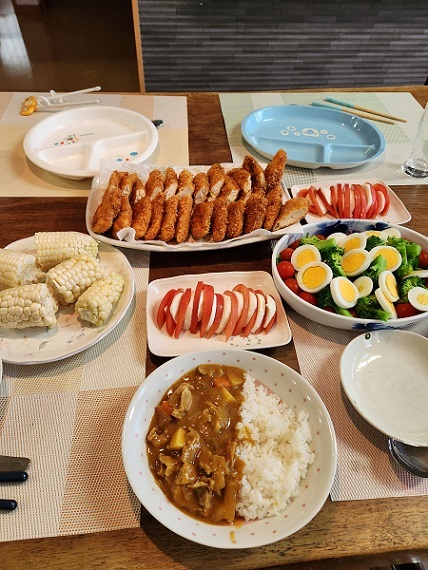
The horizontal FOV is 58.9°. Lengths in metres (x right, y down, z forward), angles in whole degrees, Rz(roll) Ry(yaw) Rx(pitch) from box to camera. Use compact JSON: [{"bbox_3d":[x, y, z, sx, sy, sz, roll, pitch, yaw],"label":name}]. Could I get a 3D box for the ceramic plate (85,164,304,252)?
[{"bbox_3d":[-0.033,-0.116,0.581,0.306,0.031,0.192,-3,51,-5],"label":"ceramic plate"}]

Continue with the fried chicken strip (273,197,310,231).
[{"bbox_3d":[0.125,-0.115,0.609,0.076,0.028,0.030,-38,63,-12],"label":"fried chicken strip"}]

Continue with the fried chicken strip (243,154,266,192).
[{"bbox_3d":[0.067,-0.170,0.603,0.029,0.025,0.082,-19,75,-17],"label":"fried chicken strip"}]

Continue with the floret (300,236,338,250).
[{"bbox_3d":[0.139,-0.052,0.500,0.050,0.033,0.033,5,51,-6],"label":"floret"}]

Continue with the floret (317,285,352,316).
[{"bbox_3d":[0.160,0.021,0.502,0.034,0.033,0.046,-34,62,-25],"label":"floret"}]

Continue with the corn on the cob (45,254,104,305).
[{"bbox_3d":[-0.167,-0.008,0.456,0.060,0.046,0.046,-35,60,-26],"label":"corn on the cob"}]

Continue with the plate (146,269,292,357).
[{"bbox_3d":[0.003,0.037,0.465,0.163,0.022,0.111,-5,51,-6],"label":"plate"}]

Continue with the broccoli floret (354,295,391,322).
[{"bbox_3d":[0.183,0.026,0.441,0.044,0.034,0.034,32,56,10],"label":"broccoli floret"}]

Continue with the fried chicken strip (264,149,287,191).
[{"bbox_3d":[0.106,-0.197,0.654,0.027,0.026,0.080,24,80,14],"label":"fried chicken strip"}]

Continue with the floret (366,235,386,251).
[{"bbox_3d":[0.241,-0.062,0.562,0.033,0.030,0.034,1,53,-3],"label":"floret"}]

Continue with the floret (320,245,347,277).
[{"bbox_3d":[0.171,-0.035,0.541,0.036,0.036,0.042,-3,53,-6],"label":"floret"}]

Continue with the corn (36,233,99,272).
[{"bbox_3d":[-0.192,-0.046,0.493,0.078,0.047,0.047,6,51,2],"label":"corn"}]

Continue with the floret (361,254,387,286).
[{"bbox_3d":[0.197,-0.018,0.470,0.042,0.031,0.031,-34,44,1],"label":"floret"}]

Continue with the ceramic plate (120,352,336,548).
[{"bbox_3d":[0.016,0.167,0.412,0.219,0.045,0.203,2,53,-2],"label":"ceramic plate"}]

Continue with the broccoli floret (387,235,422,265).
[{"bbox_3d":[0.278,-0.051,0.556,0.043,0.036,0.042,-3,53,-6],"label":"broccoli floret"}]

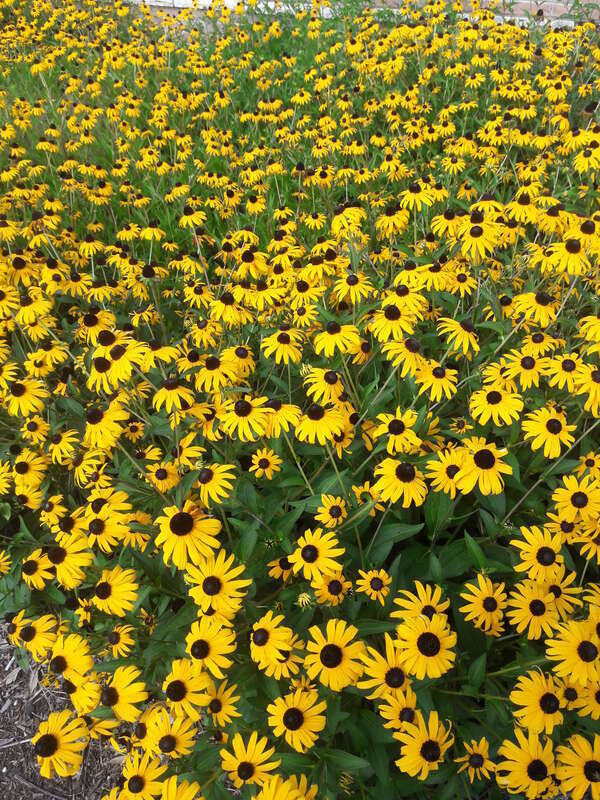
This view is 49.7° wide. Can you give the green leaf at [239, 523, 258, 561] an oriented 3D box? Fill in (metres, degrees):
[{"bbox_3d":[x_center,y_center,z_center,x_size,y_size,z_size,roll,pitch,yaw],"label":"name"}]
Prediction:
[{"bbox_3d":[-0.063,0.173,0.790,0.024,0.010,0.054,13,66,6],"label":"green leaf"}]

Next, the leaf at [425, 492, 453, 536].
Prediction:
[{"bbox_3d":[0.184,0.147,0.860,0.035,0.012,0.072,0,64,0],"label":"leaf"}]

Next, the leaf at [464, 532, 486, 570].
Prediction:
[{"bbox_3d":[0.214,0.185,0.790,0.020,0.010,0.056,-13,69,-34],"label":"leaf"}]

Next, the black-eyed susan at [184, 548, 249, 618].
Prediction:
[{"bbox_3d":[-0.088,0.195,0.690,0.069,0.027,0.069,-5,72,-7],"label":"black-eyed susan"}]

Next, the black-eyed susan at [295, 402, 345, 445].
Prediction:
[{"bbox_3d":[0.025,0.030,0.820,0.064,0.032,0.062,0,50,0],"label":"black-eyed susan"}]

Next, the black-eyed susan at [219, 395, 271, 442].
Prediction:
[{"bbox_3d":[-0.068,0.023,0.810,0.068,0.030,0.064,-7,57,-9],"label":"black-eyed susan"}]

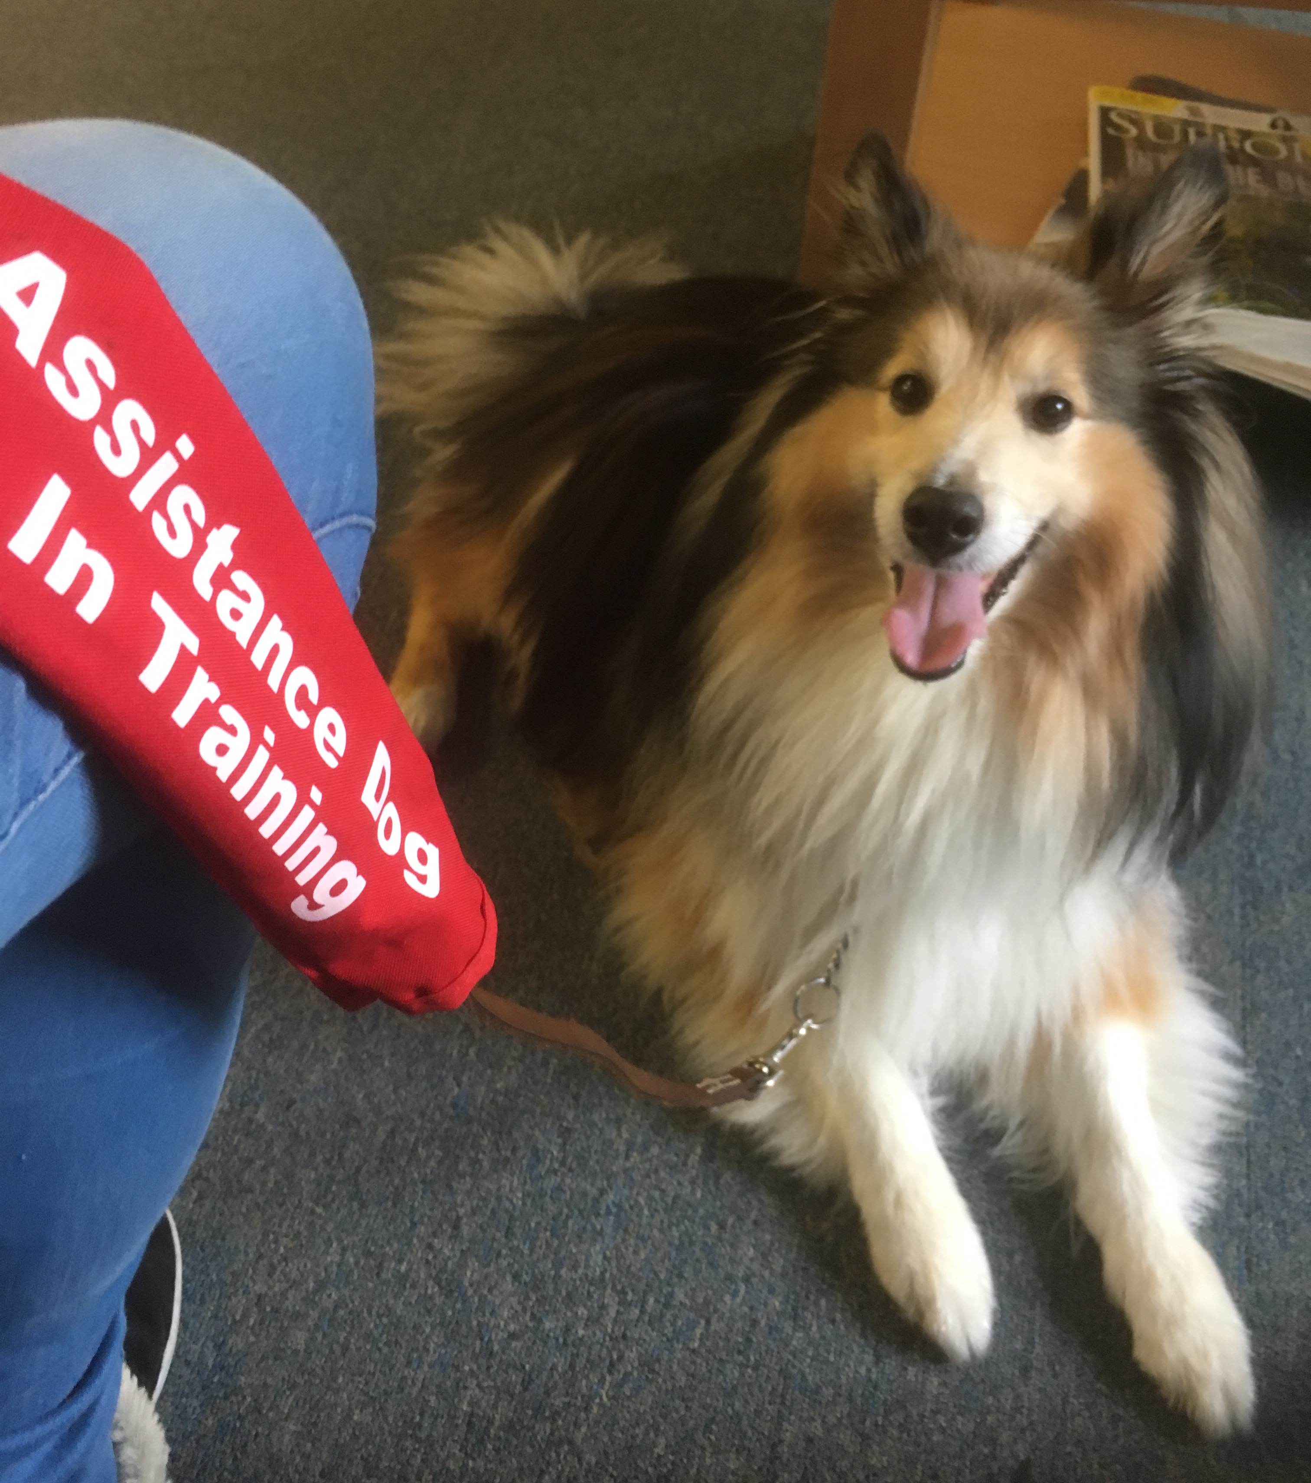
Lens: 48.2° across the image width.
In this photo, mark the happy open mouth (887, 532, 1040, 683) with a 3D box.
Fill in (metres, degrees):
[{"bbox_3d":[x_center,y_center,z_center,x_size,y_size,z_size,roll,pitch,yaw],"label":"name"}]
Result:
[{"bbox_3d":[0.126,-0.057,0.605,0.060,0.050,0.050,13,27,14],"label":"happy open mouth"}]

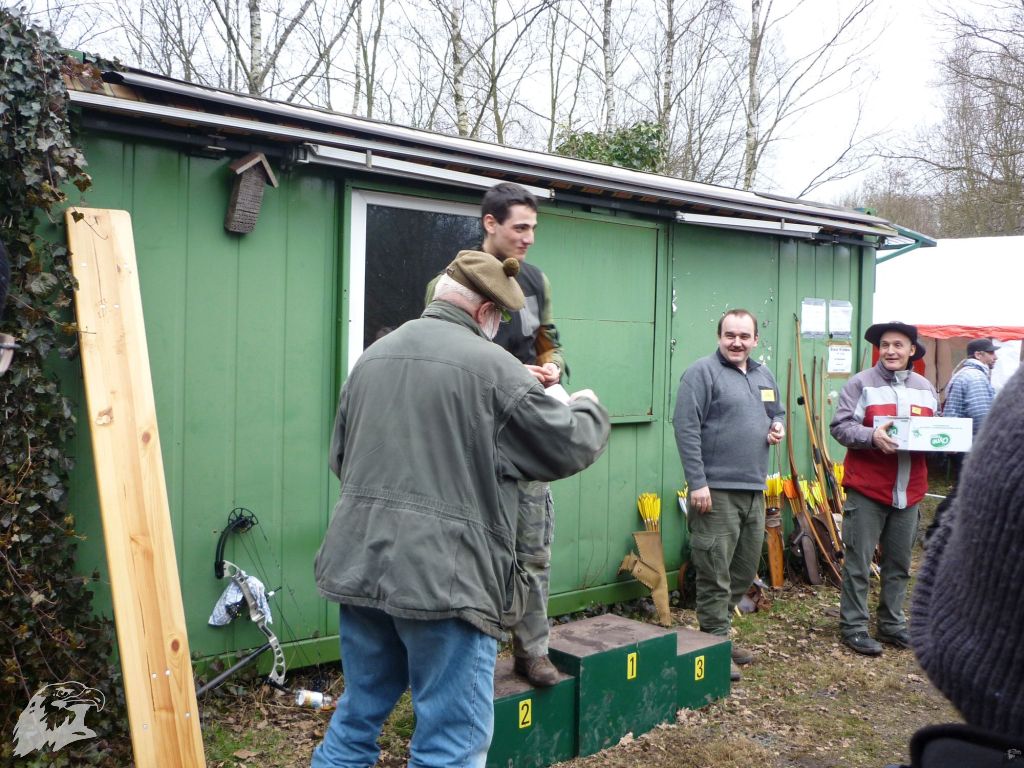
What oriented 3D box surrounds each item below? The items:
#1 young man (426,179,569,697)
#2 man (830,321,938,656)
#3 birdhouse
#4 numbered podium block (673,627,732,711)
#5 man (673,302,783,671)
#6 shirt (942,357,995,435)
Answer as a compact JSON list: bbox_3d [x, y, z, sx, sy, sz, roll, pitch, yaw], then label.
[{"bbox_3d":[-0.035,0.172,3.662,0.520,1.853,0.400,1,1,-37],"label":"young man"},{"bbox_3d":[1.975,0.550,5.205,0.570,1.766,0.400,1,1,-7],"label":"man"},{"bbox_3d":[-1.124,-0.818,4.189,0.180,0.330,0.110,17,-11,-41],"label":"birdhouse"},{"bbox_3d":[0.733,1.285,4.377,0.393,0.272,0.323,0,1,-43],"label":"numbered podium block"},{"bbox_3d":[1.044,0.530,4.755,0.540,1.784,0.370,1,1,-20],"label":"man"},{"bbox_3d":[3.663,0.150,7.850,0.400,0.700,0.520,1,1,22],"label":"shirt"}]

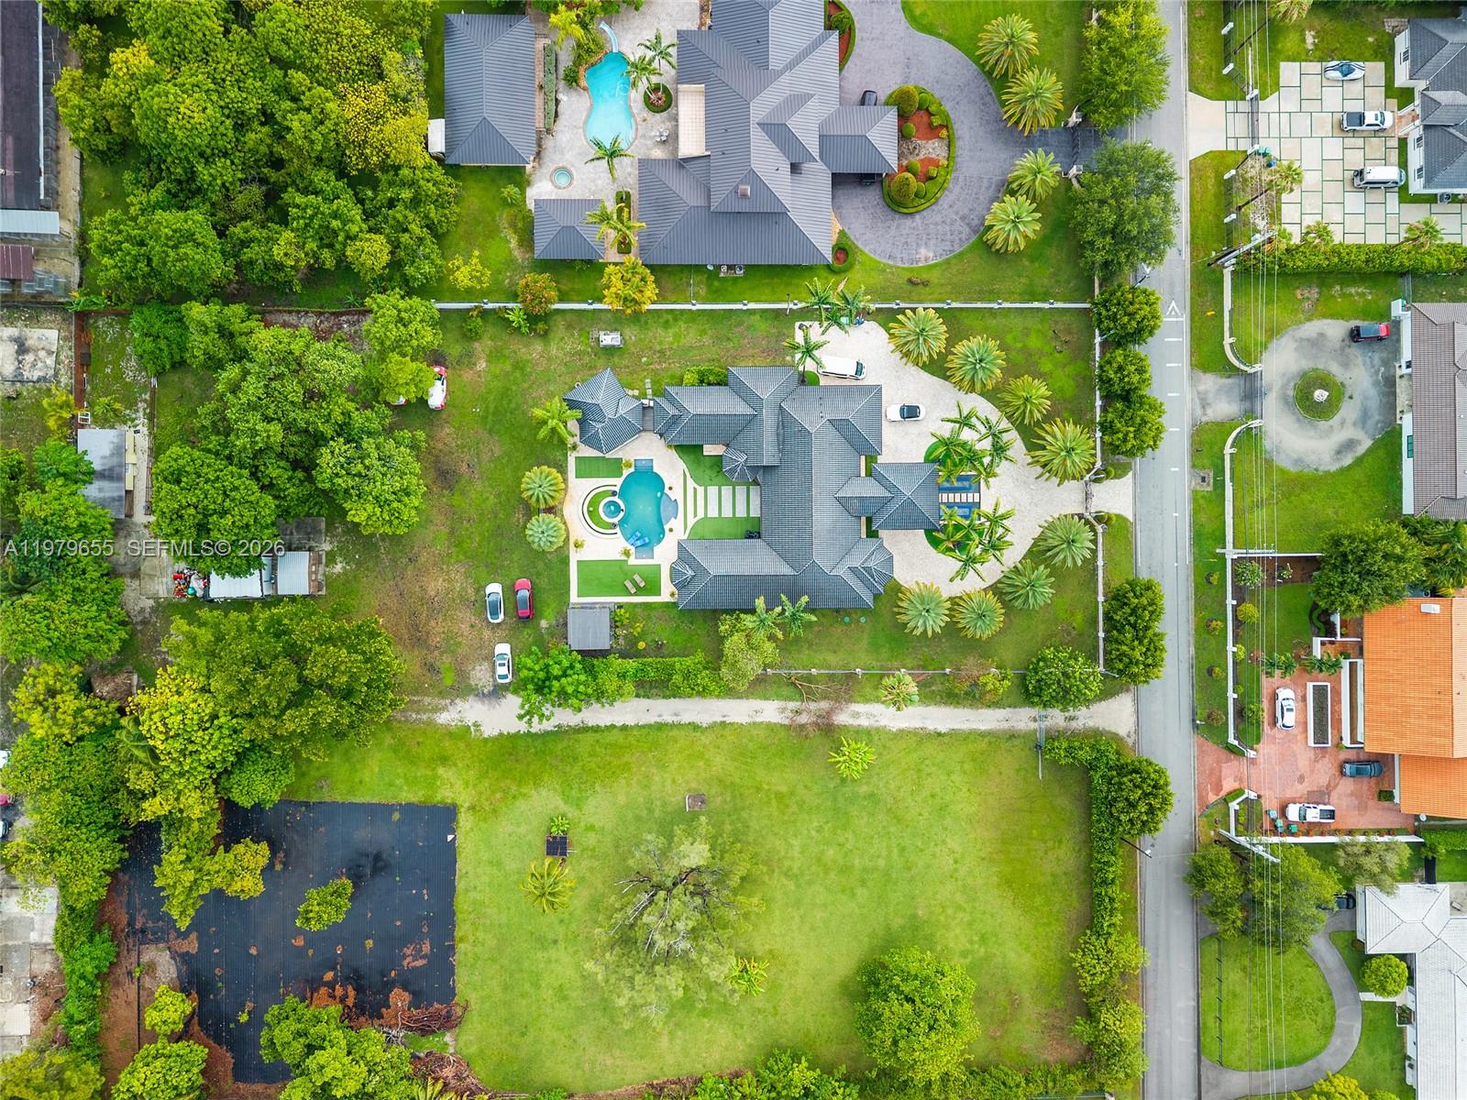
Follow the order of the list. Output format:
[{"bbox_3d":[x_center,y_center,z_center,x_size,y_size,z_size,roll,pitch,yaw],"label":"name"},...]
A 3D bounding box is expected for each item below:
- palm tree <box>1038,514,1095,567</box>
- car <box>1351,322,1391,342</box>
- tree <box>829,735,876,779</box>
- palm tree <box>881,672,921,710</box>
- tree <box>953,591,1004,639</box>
[{"bbox_3d":[37.530,-1.030,116.090,6.370,6.500,6.180,0,90,-2],"label":"palm tree"},{"bbox_3d":[75.070,-25.662,120.070,4.750,1.830,1.880,-2,90,0],"label":"car"},{"bbox_3d":[13.540,23.610,116.510,5.280,3.800,5.150,0,90,-2],"label":"tree"},{"bbox_3d":[18.865,16.060,116.124,4.523,5.200,4.335,0,90,-2],"label":"palm tree"},{"bbox_3d":[28.423,7.553,118.000,5.830,6.000,5.698,0,90,0],"label":"tree"}]

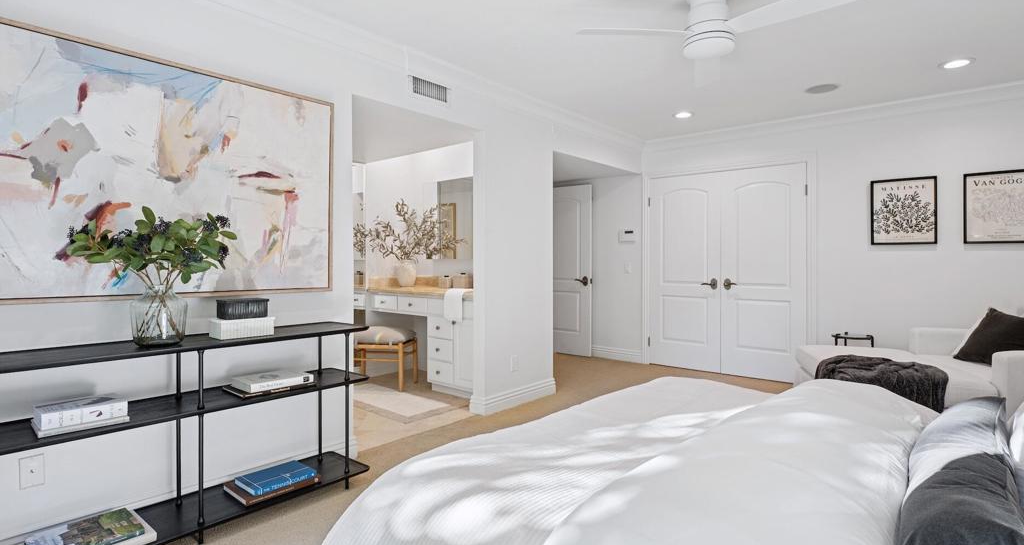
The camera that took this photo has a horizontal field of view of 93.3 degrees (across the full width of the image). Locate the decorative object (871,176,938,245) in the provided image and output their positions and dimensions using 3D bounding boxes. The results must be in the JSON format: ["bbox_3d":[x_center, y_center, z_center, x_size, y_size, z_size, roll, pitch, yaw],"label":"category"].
[{"bbox_3d":[3.138,-0.485,3.887,0.425,0.545,0.030,1,1,39],"label":"decorative object"}]

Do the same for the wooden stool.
[{"bbox_3d":[-1.173,0.762,4.374,0.570,0.520,0.360,0,1,14],"label":"wooden stool"}]

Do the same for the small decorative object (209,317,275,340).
[{"bbox_3d":[-1.195,0.240,2.142,0.150,0.084,0.225,1,2,41],"label":"small decorative object"}]

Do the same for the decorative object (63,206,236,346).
[{"bbox_3d":[-1.403,0.011,1.928,0.410,0.555,0.550,1,2,41],"label":"decorative object"}]

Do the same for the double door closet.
[{"bbox_3d":[2.077,0.004,4.807,1.480,2.030,0.100,1,1,39],"label":"double door closet"}]

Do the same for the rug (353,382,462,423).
[{"bbox_3d":[-1.119,1.024,4.063,1.540,0.012,0.600,1,2,41],"label":"rug"}]

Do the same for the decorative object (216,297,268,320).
[{"bbox_3d":[-1.191,0.156,2.148,0.120,0.084,0.185,1,2,41],"label":"decorative object"}]

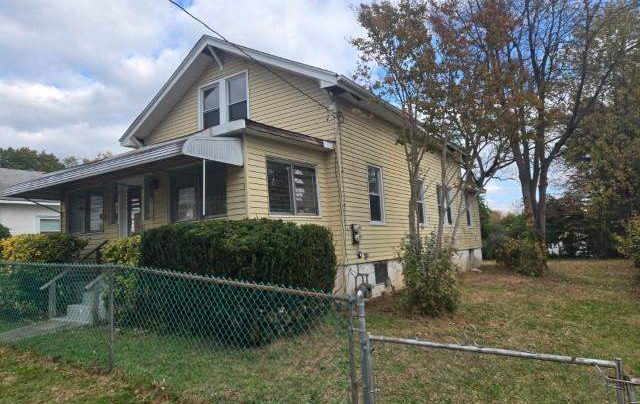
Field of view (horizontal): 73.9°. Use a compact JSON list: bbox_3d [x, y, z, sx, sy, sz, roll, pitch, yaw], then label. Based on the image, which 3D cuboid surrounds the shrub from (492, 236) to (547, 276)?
[{"bbox_3d":[5.941,1.541,12.600,1.500,1.150,1.500,-7,-7,33],"label":"shrub"}]

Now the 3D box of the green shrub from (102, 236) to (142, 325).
[{"bbox_3d":[-3.288,1.303,7.150,0.900,1.380,0.900,-7,-7,33],"label":"green shrub"}]

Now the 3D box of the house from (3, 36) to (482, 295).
[{"bbox_3d":[0.016,-0.755,16.062,8.200,7.050,17.900,-7,-7,33],"label":"house"}]

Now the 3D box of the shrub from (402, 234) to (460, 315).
[{"bbox_3d":[1.783,1.110,6.800,0.900,1.240,0.900,-7,-7,33],"label":"shrub"}]

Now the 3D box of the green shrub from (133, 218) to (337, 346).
[{"bbox_3d":[-1.189,1.073,6.547,2.450,1.520,2.350,-7,-7,33],"label":"green shrub"}]

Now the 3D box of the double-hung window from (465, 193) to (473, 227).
[{"bbox_3d":[6.793,0.380,19.573,0.120,1.600,1.050,-7,-7,33],"label":"double-hung window"}]

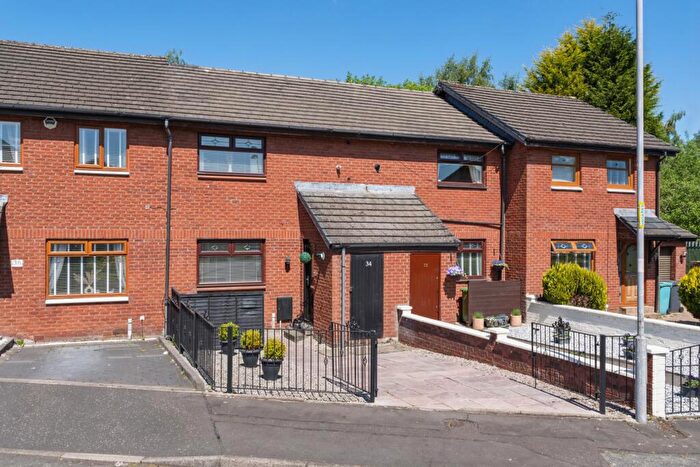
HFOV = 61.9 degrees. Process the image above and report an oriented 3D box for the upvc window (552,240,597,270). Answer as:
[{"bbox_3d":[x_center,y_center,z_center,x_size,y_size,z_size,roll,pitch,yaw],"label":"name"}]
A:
[{"bbox_3d":[6.809,0.804,17.818,1.762,1.200,0.140,0,-1,-23],"label":"upvc window"}]

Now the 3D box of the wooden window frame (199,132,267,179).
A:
[{"bbox_3d":[-2.938,-1.954,14.619,1.681,1.088,0.120,0,-1,-23],"label":"wooden window frame"}]

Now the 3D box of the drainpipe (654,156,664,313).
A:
[{"bbox_3d":[10.165,-0.008,18.987,0.090,5.160,0.300,0,-1,-23],"label":"drainpipe"}]

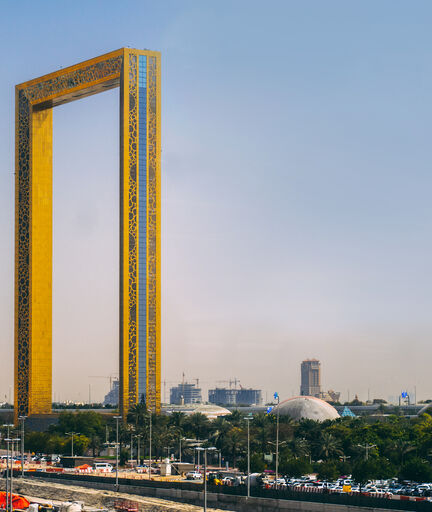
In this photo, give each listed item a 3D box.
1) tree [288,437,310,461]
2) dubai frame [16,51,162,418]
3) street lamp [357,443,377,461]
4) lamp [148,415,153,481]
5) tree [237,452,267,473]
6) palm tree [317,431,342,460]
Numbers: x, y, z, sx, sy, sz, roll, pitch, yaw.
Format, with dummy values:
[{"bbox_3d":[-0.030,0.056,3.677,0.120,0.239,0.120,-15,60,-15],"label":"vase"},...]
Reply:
[{"bbox_3d":[20.073,47.599,400.000,5.400,8.600,5.400,0,-5,0],"label":"tree"},{"bbox_3d":[-53.231,-1.906,670.780,16.433,148.000,92.500,3,-6,-33],"label":"dubai frame"},{"bbox_3d":[30.934,42.855,342.000,3.700,9.000,0.500,0,-5,0],"label":"street lamp"},{"bbox_3d":[-13.778,40.029,350.000,0.850,14.700,0.800,0,-5,0],"label":"lamp"},{"bbox_3d":[8.065,47.366,378.000,6.800,5.400,6.500,0,-5,0],"label":"tree"},{"bbox_3d":[26.944,46.411,395.000,6.200,10.000,6.200,0,-5,0],"label":"palm tree"}]

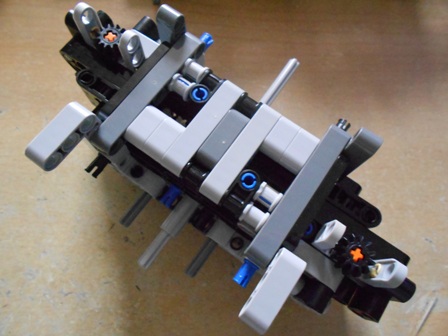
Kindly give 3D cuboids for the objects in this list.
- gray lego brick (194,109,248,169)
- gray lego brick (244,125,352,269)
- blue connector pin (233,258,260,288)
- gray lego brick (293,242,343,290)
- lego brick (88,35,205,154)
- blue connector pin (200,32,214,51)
[{"bbox_3d":[0.000,-0.010,0.119,0.008,0.008,0.024,35,75,8],"label":"gray lego brick"},{"bbox_3d":[0.026,0.008,0.115,0.008,0.008,0.056,35,75,8],"label":"gray lego brick"},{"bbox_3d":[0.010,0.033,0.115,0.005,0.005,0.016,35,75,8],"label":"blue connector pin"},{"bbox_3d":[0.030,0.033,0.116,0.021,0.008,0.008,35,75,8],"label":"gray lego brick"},{"bbox_3d":[-0.027,-0.028,0.124,0.008,0.008,0.056,35,75,8],"label":"lego brick"},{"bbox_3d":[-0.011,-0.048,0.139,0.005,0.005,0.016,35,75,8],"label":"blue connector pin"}]

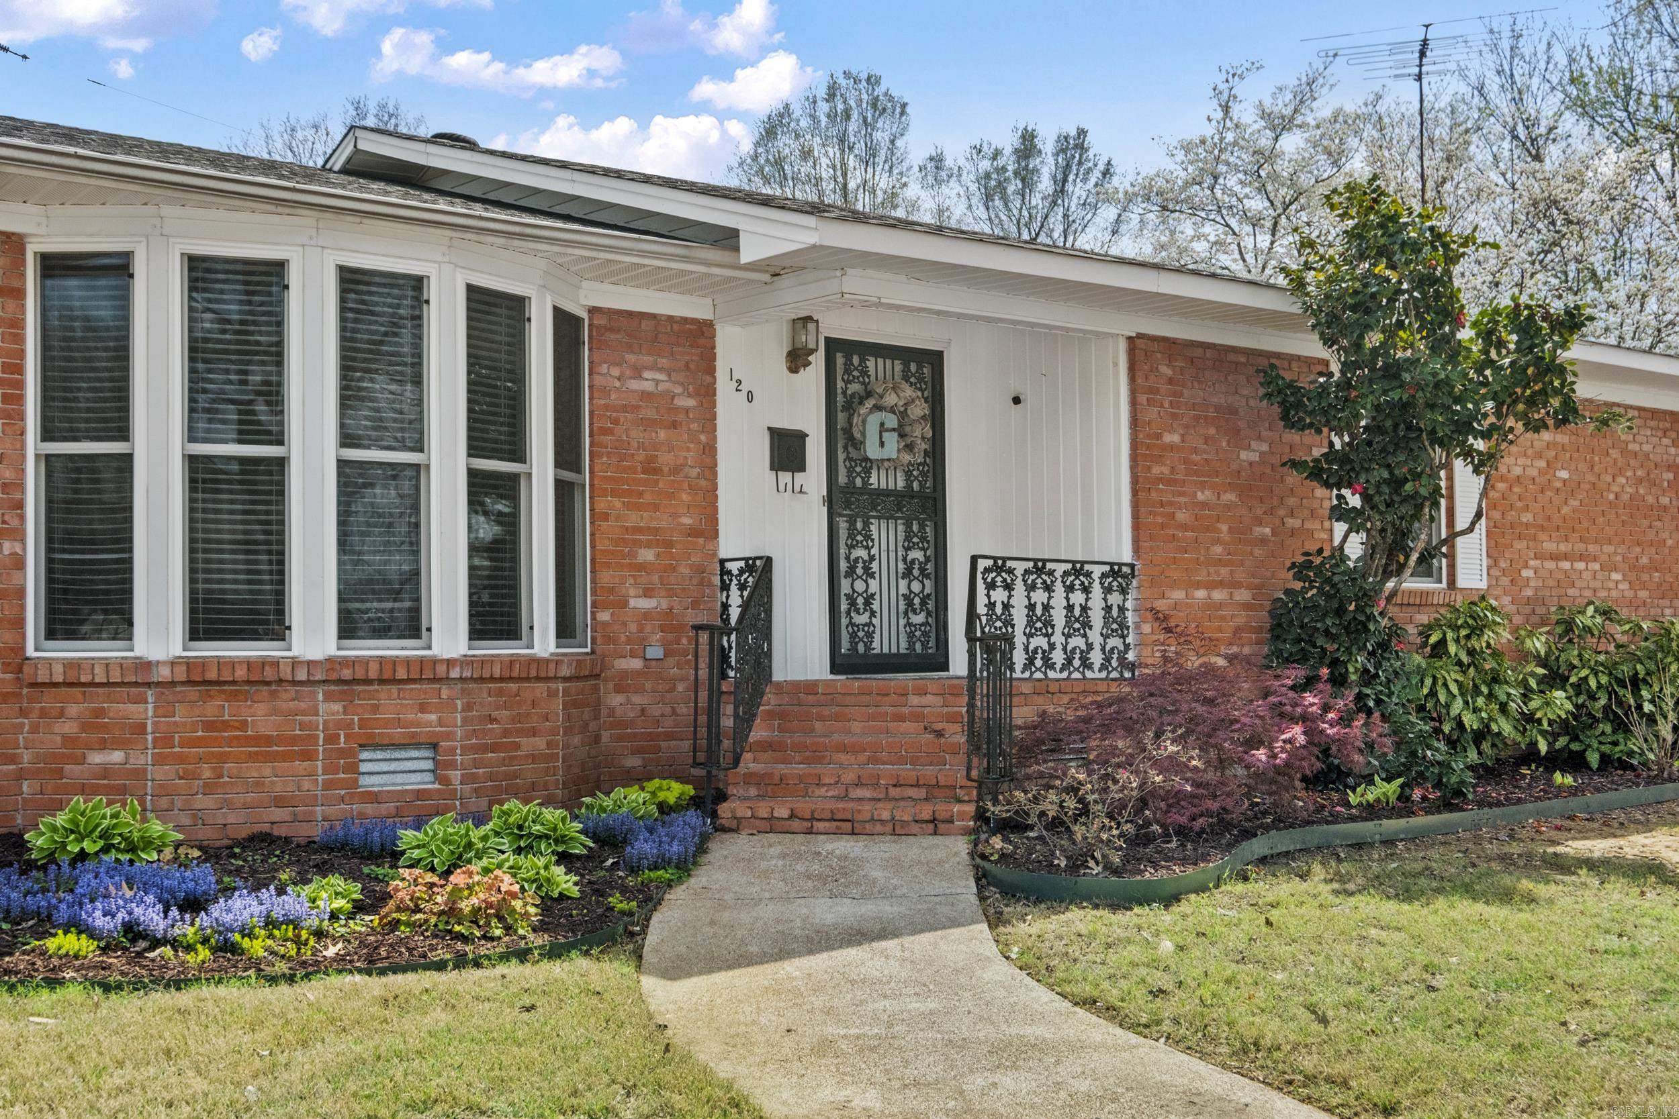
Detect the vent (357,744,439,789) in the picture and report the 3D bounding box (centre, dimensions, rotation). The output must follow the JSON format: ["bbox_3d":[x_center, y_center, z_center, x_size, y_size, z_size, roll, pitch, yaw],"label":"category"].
[{"bbox_3d":[-2.070,0.968,7.890,0.390,0.205,0.070,1,-3,-34],"label":"vent"}]

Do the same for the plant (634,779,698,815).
[{"bbox_3d":[-0.925,1.262,8.900,0.330,0.190,0.300,0,-2,0],"label":"plant"}]

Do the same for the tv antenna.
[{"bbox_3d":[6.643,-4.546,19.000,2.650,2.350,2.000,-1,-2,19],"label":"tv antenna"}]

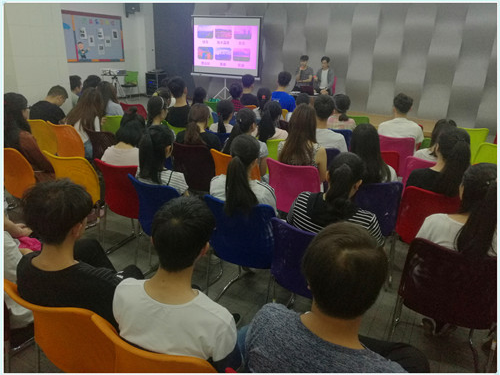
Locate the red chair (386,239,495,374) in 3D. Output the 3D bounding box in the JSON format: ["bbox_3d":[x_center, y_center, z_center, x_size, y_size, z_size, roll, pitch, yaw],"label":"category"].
[{"bbox_3d":[1.020,0.587,2.083,0.460,0.800,0.520,10,22,22],"label":"red chair"}]

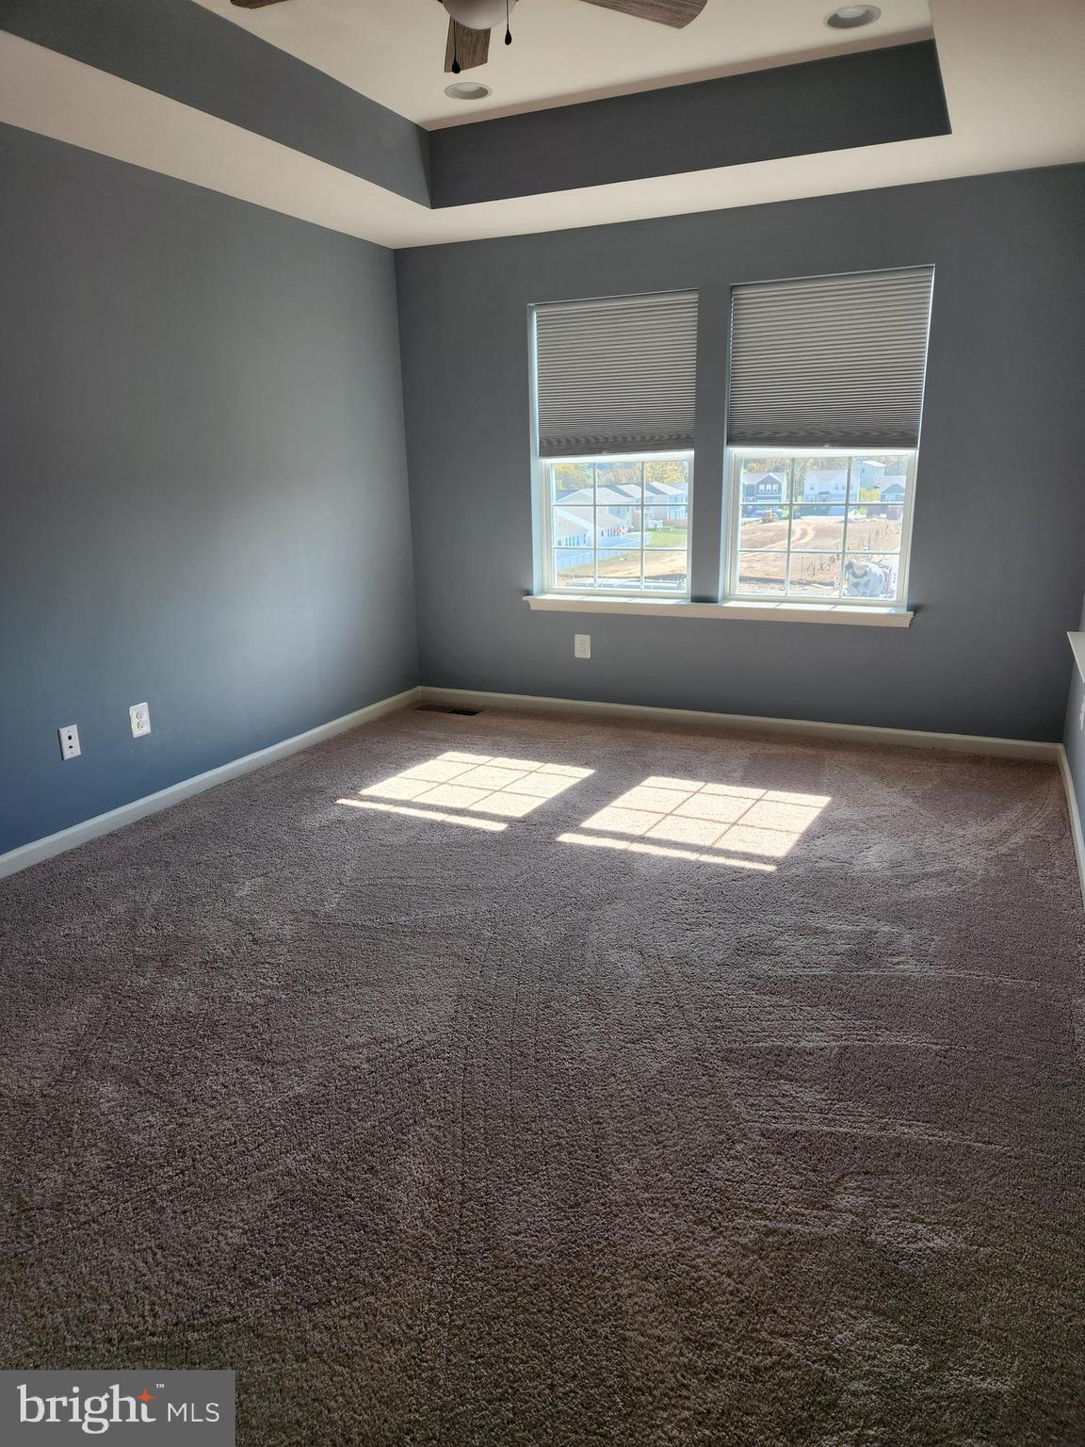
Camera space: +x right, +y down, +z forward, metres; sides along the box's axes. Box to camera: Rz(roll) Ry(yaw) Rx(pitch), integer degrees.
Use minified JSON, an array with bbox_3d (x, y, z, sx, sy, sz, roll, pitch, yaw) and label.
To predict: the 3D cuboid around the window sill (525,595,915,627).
[{"bbox_3d":[0.823,-0.570,4.846,1.976,0.075,0.120,6,17,24],"label":"window sill"}]

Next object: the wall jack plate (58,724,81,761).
[{"bbox_3d":[-1.724,0.069,3.520,0.007,0.118,0.075,6,17,24],"label":"wall jack plate"}]

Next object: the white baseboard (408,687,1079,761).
[{"bbox_3d":[0.798,-0.023,4.995,3.361,0.082,0.015,6,17,24],"label":"white baseboard"}]

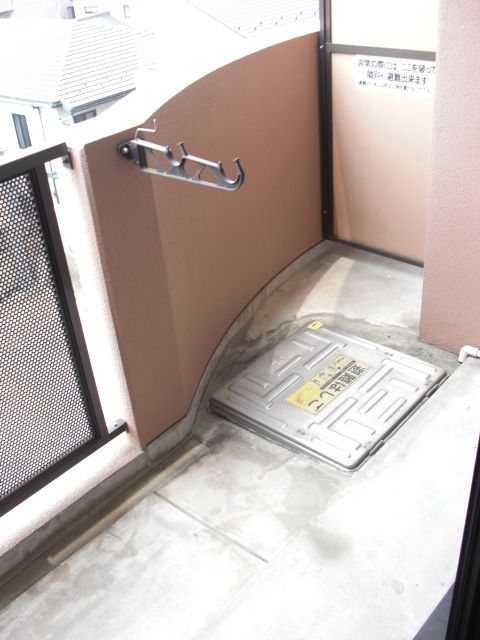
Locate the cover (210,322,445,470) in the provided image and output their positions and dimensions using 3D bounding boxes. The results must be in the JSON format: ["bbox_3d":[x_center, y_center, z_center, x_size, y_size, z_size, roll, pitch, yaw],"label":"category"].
[{"bbox_3d":[0.354,0.279,2.660,0.675,0.050,0.670,21,41,38],"label":"cover"}]

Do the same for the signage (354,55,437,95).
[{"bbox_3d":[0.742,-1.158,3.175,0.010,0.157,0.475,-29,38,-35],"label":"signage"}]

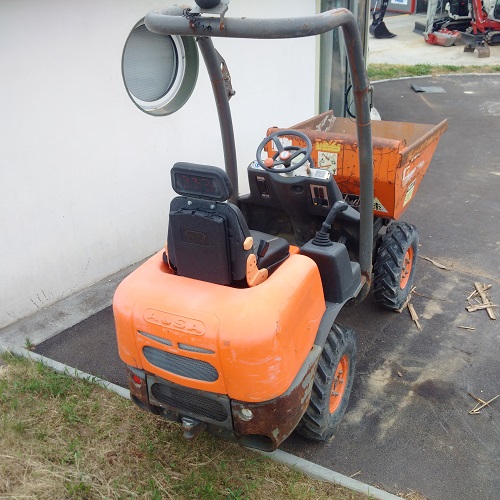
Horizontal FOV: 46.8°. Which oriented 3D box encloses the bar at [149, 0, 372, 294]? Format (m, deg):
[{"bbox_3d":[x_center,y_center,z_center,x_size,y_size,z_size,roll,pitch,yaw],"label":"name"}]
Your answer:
[{"bbox_3d":[0.168,-0.470,3.526,1.035,1.870,0.980,11,30,24],"label":"bar"}]

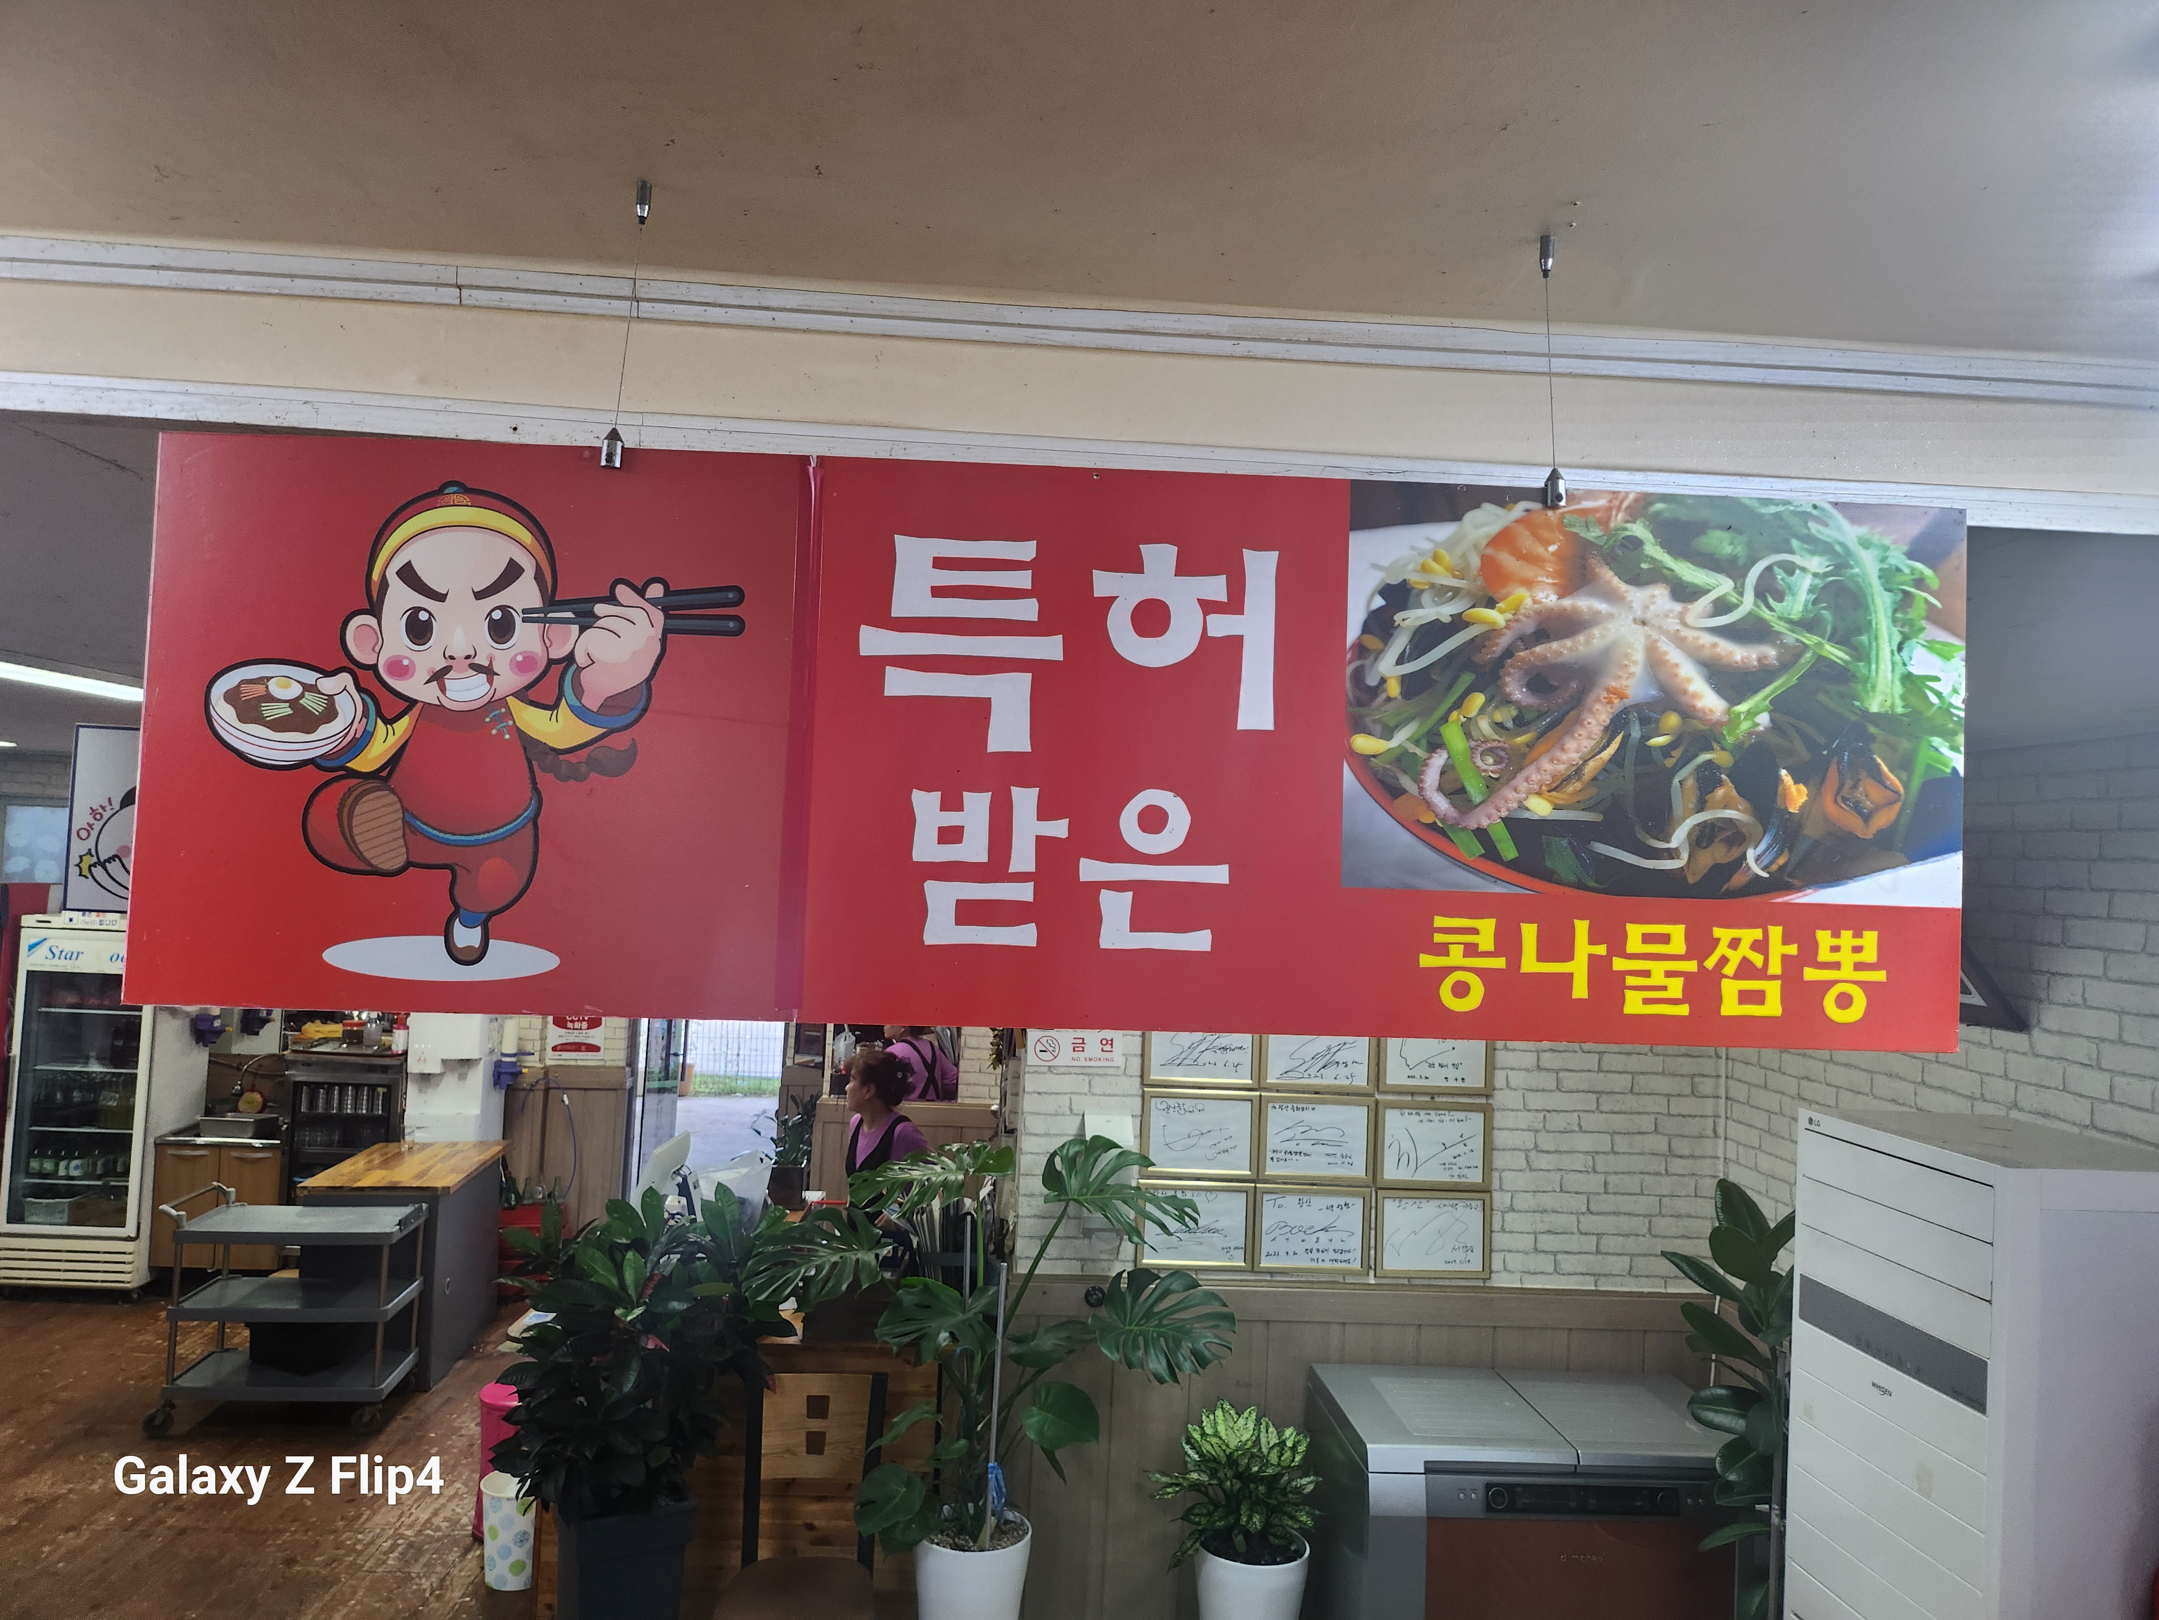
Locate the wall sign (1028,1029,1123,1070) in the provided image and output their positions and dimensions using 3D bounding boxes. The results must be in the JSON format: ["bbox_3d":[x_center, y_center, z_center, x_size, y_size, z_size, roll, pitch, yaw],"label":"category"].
[{"bbox_3d":[-0.012,0.682,4.276,0.271,0.100,0.008,3,-2,-4],"label":"wall sign"}]

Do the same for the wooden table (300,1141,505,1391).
[{"bbox_3d":[-2.990,1.997,6.680,0.615,0.840,0.960,3,-2,-6],"label":"wooden table"}]

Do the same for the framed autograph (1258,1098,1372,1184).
[{"bbox_3d":[0.687,0.948,4.324,0.336,0.246,0.020,3,-2,-4],"label":"framed autograph"}]

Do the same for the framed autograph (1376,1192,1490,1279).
[{"bbox_3d":[1.026,1.229,4.341,0.336,0.246,0.020,3,-2,-4],"label":"framed autograph"}]

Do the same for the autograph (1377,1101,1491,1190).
[{"bbox_3d":[1.031,0.972,4.349,0.336,0.246,0.020,3,-2,-4],"label":"autograph"}]

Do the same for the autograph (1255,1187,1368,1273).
[{"bbox_3d":[0.674,1.209,4.316,0.336,0.246,0.020,3,-2,-4],"label":"autograph"}]

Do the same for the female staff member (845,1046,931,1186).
[{"bbox_3d":[-0.759,1.714,5.850,0.450,1.550,0.330,1,-3,43],"label":"female staff member"}]

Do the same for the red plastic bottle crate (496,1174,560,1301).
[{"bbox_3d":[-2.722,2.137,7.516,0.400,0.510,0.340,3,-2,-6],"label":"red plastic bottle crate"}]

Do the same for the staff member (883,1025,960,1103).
[{"bbox_3d":[-0.858,1.783,8.000,0.450,1.550,0.330,4,-2,-38],"label":"staff member"}]

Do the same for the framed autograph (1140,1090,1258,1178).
[{"bbox_3d":[0.348,0.931,4.300,0.336,0.246,0.020,3,-2,-4],"label":"framed autograph"}]

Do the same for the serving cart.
[{"bbox_3d":[-3.088,1.948,5.862,0.875,0.875,0.450,3,-2,-7],"label":"serving cart"}]

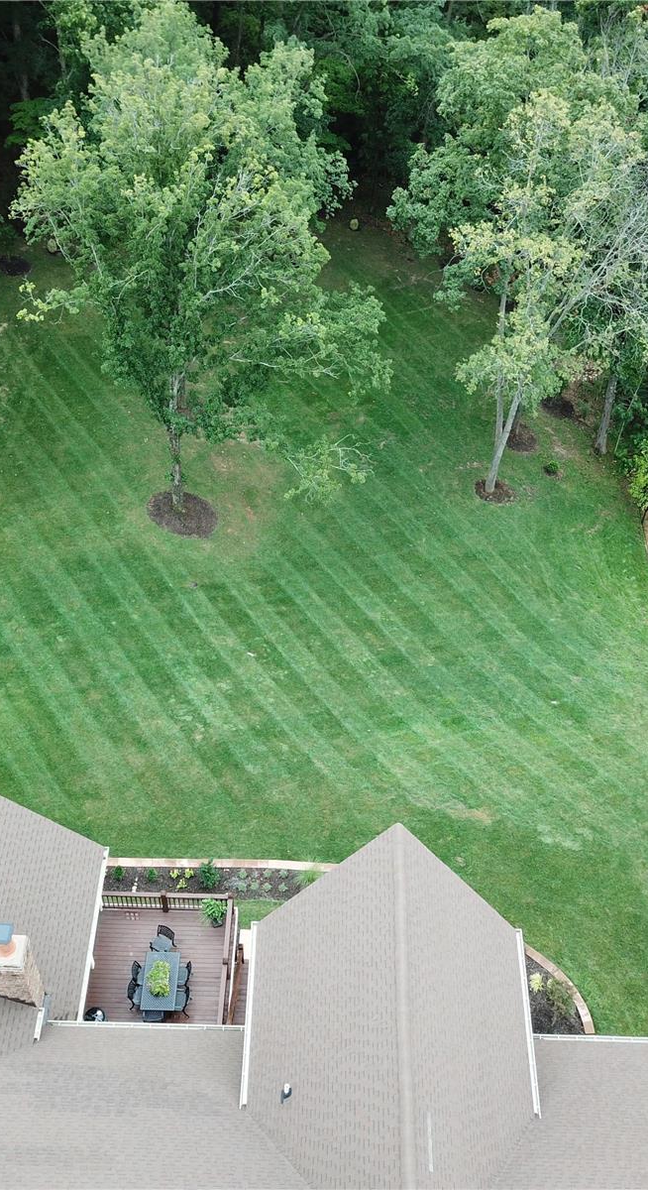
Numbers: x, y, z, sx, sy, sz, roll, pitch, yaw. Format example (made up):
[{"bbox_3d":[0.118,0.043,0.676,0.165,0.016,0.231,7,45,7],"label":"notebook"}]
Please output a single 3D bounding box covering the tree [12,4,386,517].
[{"bbox_3d":[-5.083,-10.772,44.532,13.000,20.500,13.000,2,47,0],"label":"tree"}]

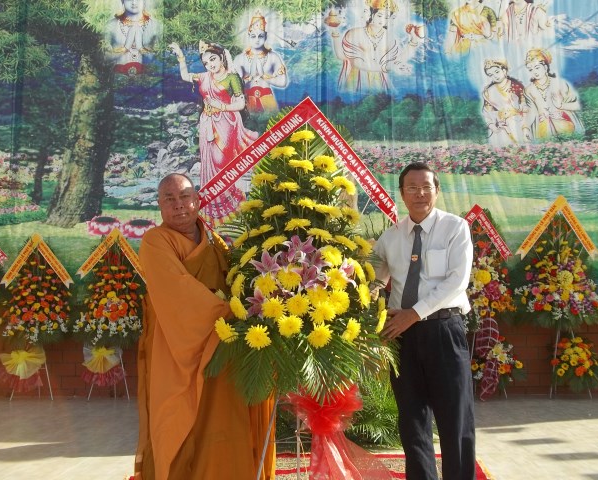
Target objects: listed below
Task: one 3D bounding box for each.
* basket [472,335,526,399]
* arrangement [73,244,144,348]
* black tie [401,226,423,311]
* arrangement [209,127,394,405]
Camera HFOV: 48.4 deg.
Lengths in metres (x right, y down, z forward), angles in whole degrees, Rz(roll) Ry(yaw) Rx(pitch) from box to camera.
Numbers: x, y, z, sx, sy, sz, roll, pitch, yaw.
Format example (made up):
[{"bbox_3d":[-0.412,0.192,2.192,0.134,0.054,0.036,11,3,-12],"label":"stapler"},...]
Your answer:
[{"bbox_3d":[1.566,0.966,5.250,0.450,0.440,0.340,0,1,0],"label":"basket"},{"bbox_3d":[-1.485,0.447,5.270,0.600,0.820,0.370,0,1,0],"label":"arrangement"},{"bbox_3d":[0.466,0.113,2.730,0.085,0.360,0.045,3,-3,16],"label":"black tie"},{"bbox_3d":[-0.002,0.086,2.550,0.710,1.080,0.480,0,1,0],"label":"arrangement"}]

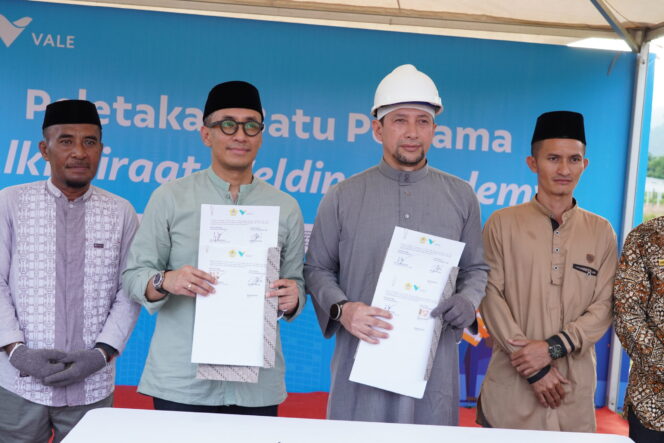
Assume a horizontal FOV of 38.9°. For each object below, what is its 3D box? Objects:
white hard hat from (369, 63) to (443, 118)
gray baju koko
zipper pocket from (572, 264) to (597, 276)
[{"bbox_3d":[0.225,-0.389,2.840,0.216,0.160,0.280,2,-5,-9],"label":"white hard hat"},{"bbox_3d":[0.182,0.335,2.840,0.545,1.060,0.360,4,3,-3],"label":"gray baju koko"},{"bbox_3d":[0.785,0.151,2.920,0.090,0.024,0.012,15,-6,-11],"label":"zipper pocket"}]

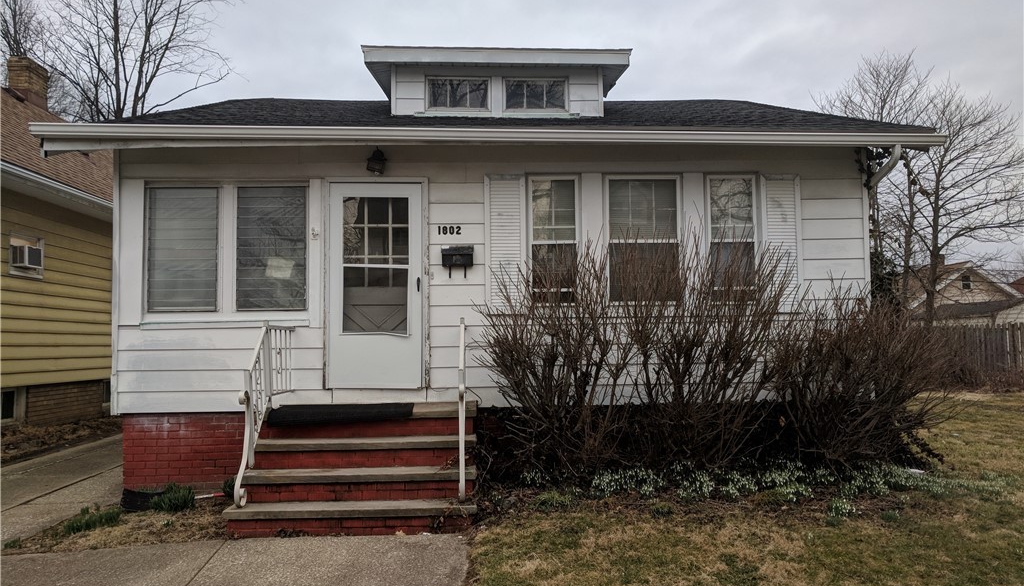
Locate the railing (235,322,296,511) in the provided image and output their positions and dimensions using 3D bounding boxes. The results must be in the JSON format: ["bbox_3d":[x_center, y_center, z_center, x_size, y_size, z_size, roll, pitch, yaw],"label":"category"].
[{"bbox_3d":[-2.107,0.942,6.569,0.170,1.415,1.620,0,-3,-4],"label":"railing"}]

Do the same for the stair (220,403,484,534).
[{"bbox_3d":[-1.234,1.426,6.538,1.830,0.811,1.805,0,-3,-4],"label":"stair"}]

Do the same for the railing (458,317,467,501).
[{"bbox_3d":[-0.428,0.925,6.678,0.078,1.425,1.620,0,-3,-4],"label":"railing"}]

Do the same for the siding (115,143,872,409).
[{"bbox_3d":[-0.072,-0.168,7.604,7.460,2.567,0.170,0,-3,-4],"label":"siding"}]

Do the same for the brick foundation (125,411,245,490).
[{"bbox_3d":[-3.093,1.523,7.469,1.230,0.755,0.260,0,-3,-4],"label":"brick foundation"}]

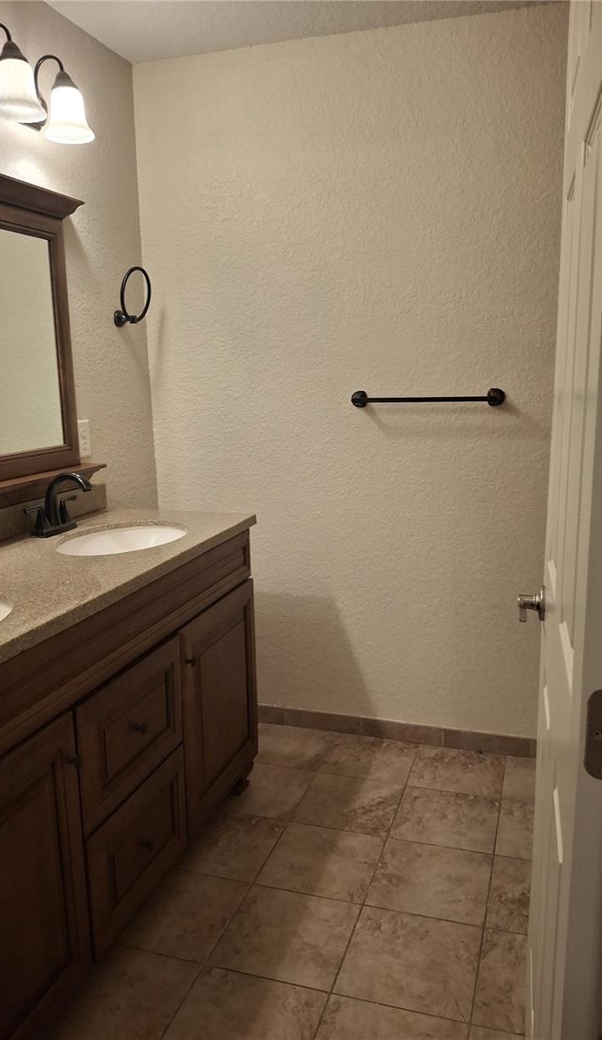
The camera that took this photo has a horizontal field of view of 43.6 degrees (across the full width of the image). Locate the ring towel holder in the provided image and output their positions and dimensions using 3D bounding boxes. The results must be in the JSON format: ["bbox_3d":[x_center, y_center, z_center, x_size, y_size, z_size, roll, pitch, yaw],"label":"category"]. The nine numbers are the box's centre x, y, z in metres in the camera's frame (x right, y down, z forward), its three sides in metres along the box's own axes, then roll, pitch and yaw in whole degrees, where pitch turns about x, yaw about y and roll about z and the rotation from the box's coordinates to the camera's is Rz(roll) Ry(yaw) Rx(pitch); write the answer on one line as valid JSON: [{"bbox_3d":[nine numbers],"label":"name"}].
[{"bbox_3d":[-0.594,-0.773,2.604,0.083,0.200,0.190,2,11,18],"label":"ring towel holder"}]

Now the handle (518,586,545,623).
[{"bbox_3d":[0.421,0.162,1.372,0.050,0.065,0.140,2,11,16],"label":"handle"}]

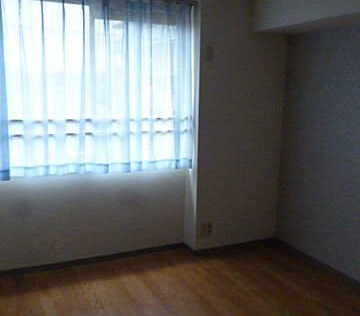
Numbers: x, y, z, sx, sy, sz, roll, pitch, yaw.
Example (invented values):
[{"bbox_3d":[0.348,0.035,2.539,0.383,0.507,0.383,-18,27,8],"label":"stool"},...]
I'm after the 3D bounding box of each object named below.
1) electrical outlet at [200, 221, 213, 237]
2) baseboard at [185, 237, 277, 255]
[{"bbox_3d":[0.238,0.629,3.395,0.118,0.122,0.012,-4,12,-25],"label":"electrical outlet"},{"bbox_3d":[0.485,0.806,3.658,0.875,0.060,0.200,-4,12,-25],"label":"baseboard"}]

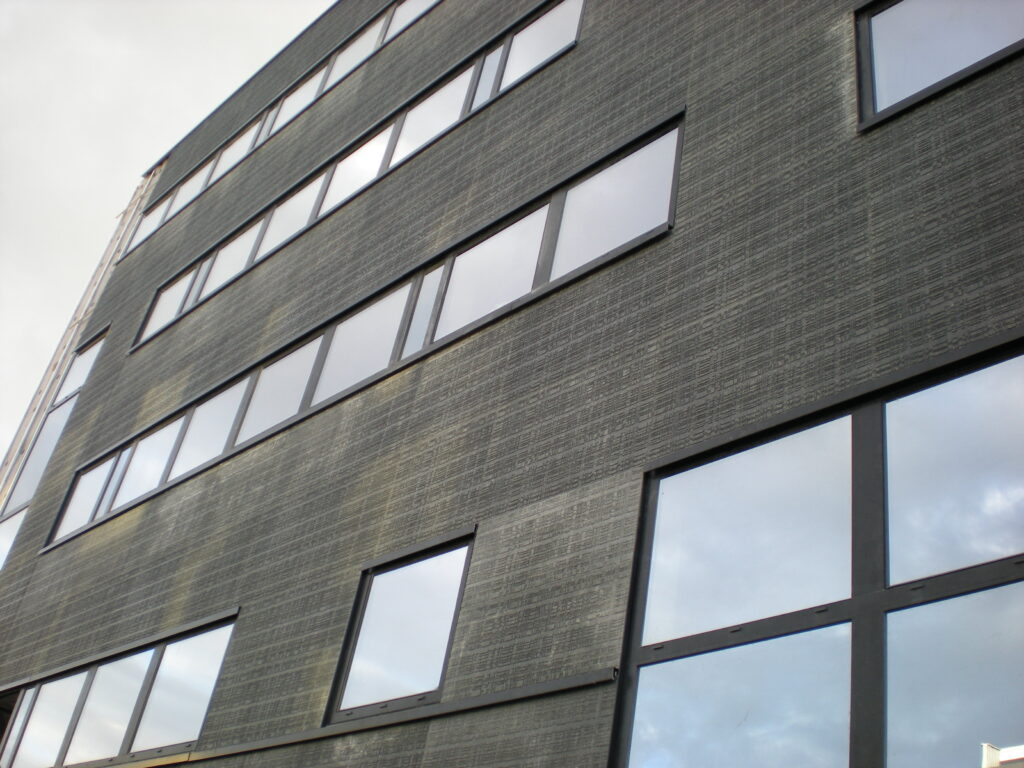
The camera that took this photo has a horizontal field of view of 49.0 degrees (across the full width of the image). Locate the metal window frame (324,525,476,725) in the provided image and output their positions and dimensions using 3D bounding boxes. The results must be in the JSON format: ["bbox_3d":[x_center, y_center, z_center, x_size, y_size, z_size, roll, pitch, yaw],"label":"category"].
[{"bbox_3d":[-0.836,1.807,8.392,0.150,1.339,1.332,36,-41,-31],"label":"metal window frame"}]

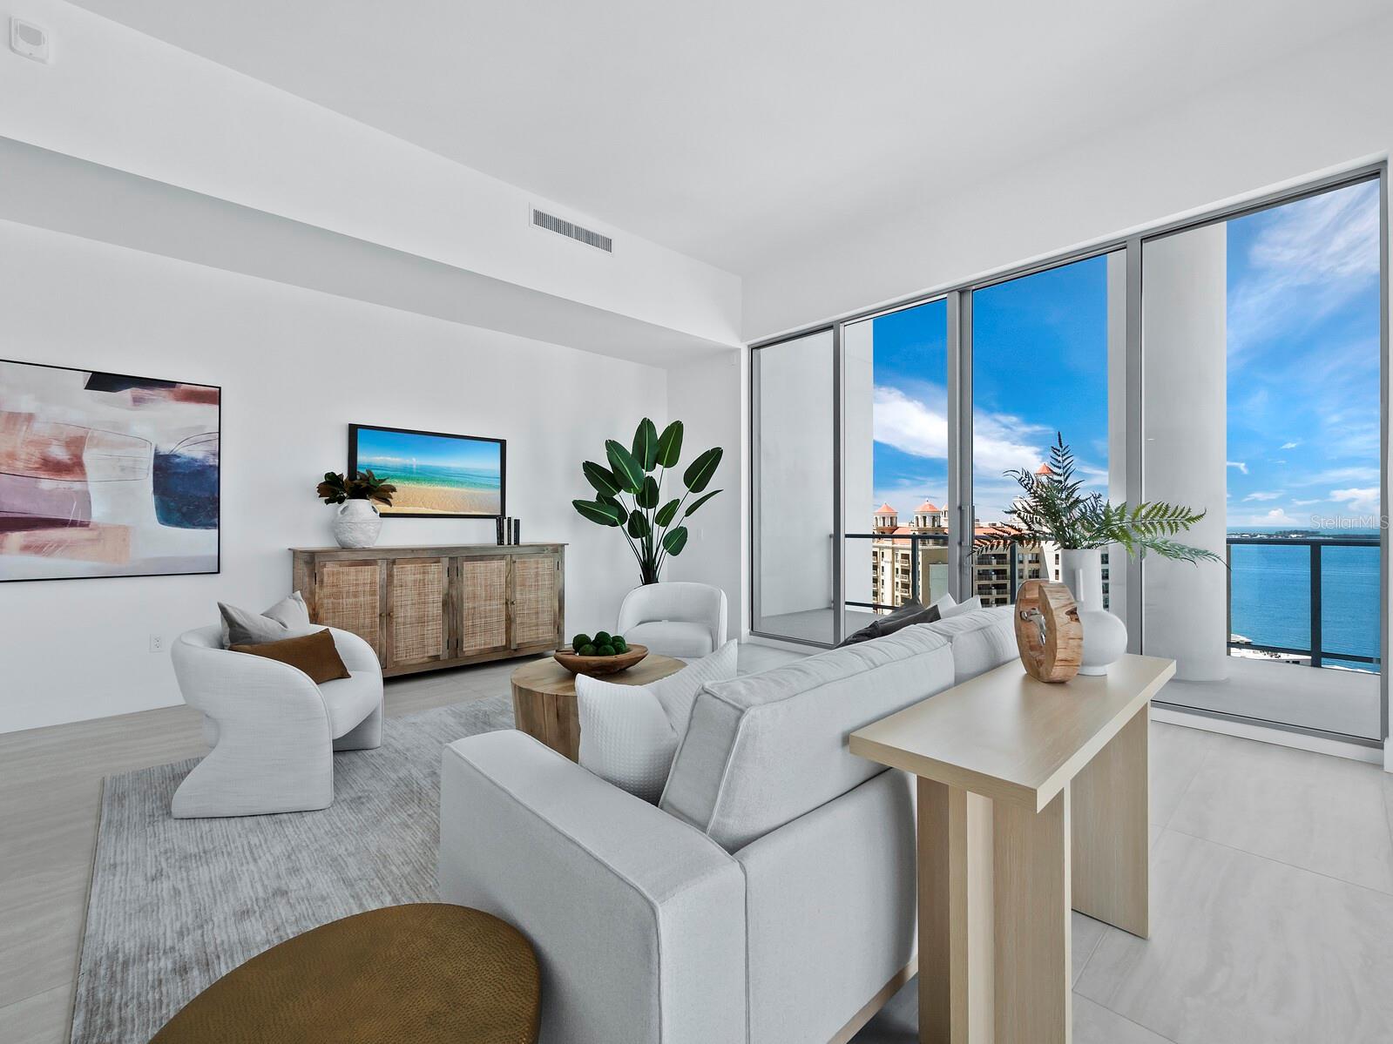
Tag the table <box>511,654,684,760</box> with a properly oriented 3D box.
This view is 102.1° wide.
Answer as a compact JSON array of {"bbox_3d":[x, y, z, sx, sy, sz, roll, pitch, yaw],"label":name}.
[{"bbox_3d":[-0.493,1.025,3.086,0.930,0.410,0.930,0,0,0],"label":"table"}]

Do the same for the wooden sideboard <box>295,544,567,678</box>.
[{"bbox_3d":[-2.126,0.727,4.741,2.089,1.018,0.490,0,0,-43],"label":"wooden sideboard"}]

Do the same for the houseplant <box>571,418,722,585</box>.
[{"bbox_3d":[-0.475,0.126,5.400,1.380,2.223,1.200,0,0,0],"label":"houseplant"}]

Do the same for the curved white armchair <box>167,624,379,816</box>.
[{"bbox_3d":[-2.002,0.872,2.679,0.730,0.715,0.730,0,0,-12],"label":"curved white armchair"}]

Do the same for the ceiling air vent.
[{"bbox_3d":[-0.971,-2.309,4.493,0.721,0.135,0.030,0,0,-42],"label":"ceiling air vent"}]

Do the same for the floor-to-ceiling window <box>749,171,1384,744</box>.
[{"bbox_3d":[2.057,-0.337,4.390,0.120,3.000,4.207,0,0,-44],"label":"floor-to-ceiling window"}]

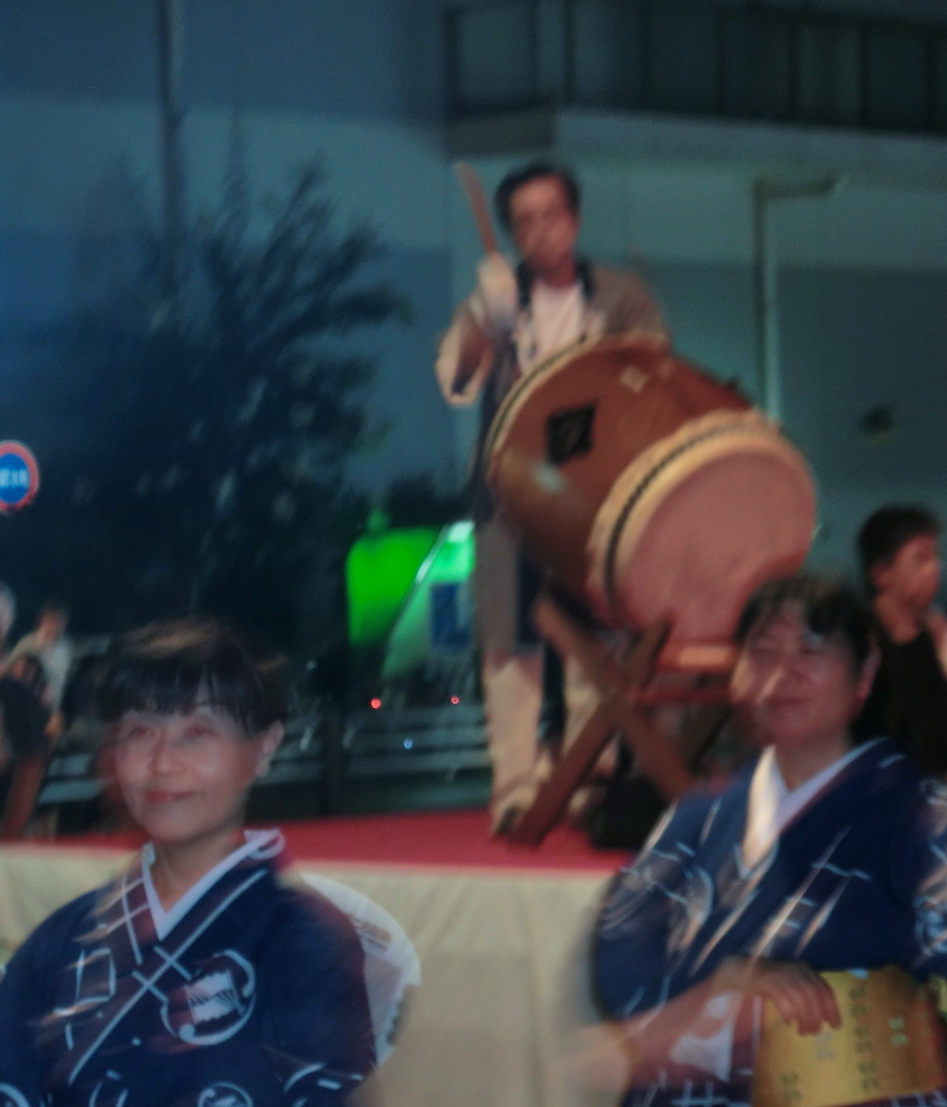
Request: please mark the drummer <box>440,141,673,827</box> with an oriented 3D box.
[{"bbox_3d":[0.193,-0.139,9.750,0.600,1.680,0.520,-1,0,-6],"label":"drummer"}]

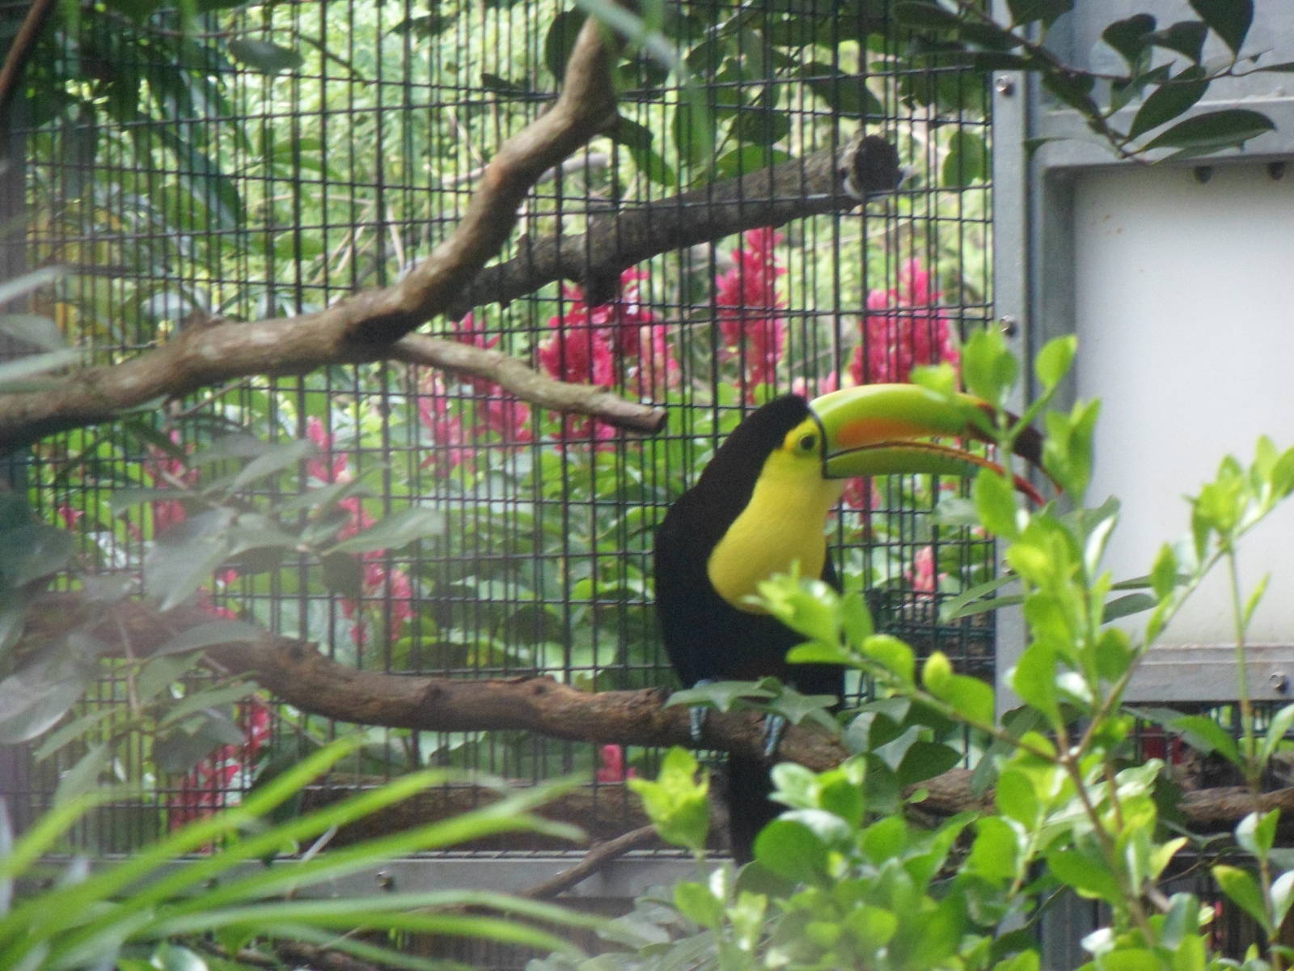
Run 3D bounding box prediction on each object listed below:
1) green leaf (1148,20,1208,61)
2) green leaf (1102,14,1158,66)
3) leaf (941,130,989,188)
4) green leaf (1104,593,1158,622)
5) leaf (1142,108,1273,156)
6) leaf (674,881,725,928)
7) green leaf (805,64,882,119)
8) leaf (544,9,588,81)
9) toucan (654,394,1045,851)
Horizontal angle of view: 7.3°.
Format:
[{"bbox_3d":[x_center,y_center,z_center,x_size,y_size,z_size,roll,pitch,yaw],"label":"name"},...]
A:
[{"bbox_3d":[0.316,-0.264,6.000,0.035,0.026,0.020,6,0,0],"label":"green leaf"},{"bbox_3d":[0.288,-0.264,6.000,0.029,0.036,0.020,17,0,0],"label":"green leaf"},{"bbox_3d":[0.221,-0.226,7.000,0.031,0.042,0.014,6,0,0],"label":"leaf"},{"bbox_3d":[0.276,0.070,5.800,0.038,0.010,0.022,-9,37,-2],"label":"green leaf"},{"bbox_3d":[0.333,-0.209,6.000,0.082,0.011,0.031,-10,36,0],"label":"leaf"},{"bbox_3d":[0.025,0.203,4.900,0.020,0.027,0.012,-45,0,-8],"label":"leaf"},{"bbox_3d":[0.138,-0.278,7.150,0.068,0.030,0.016,30,0,0],"label":"green leaf"},{"bbox_3d":[-0.054,-0.312,7.150,0.038,0.054,0.015,6,0,0],"label":"leaf"},{"bbox_3d":[0.113,0.084,5.620,0.210,0.280,0.115,-1,-2,30],"label":"toucan"}]

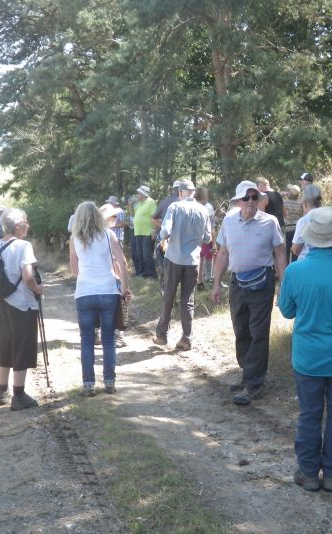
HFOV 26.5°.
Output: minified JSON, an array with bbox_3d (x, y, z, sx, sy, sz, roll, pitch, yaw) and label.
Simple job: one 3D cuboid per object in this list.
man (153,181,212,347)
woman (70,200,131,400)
[{"bbox_3d":[0.188,-0.011,7.445,0.560,1.770,0.480,-2,9,-14],"label":"man"},{"bbox_3d":[-0.562,0.273,5.934,0.500,1.660,0.360,1,8,6],"label":"woman"}]

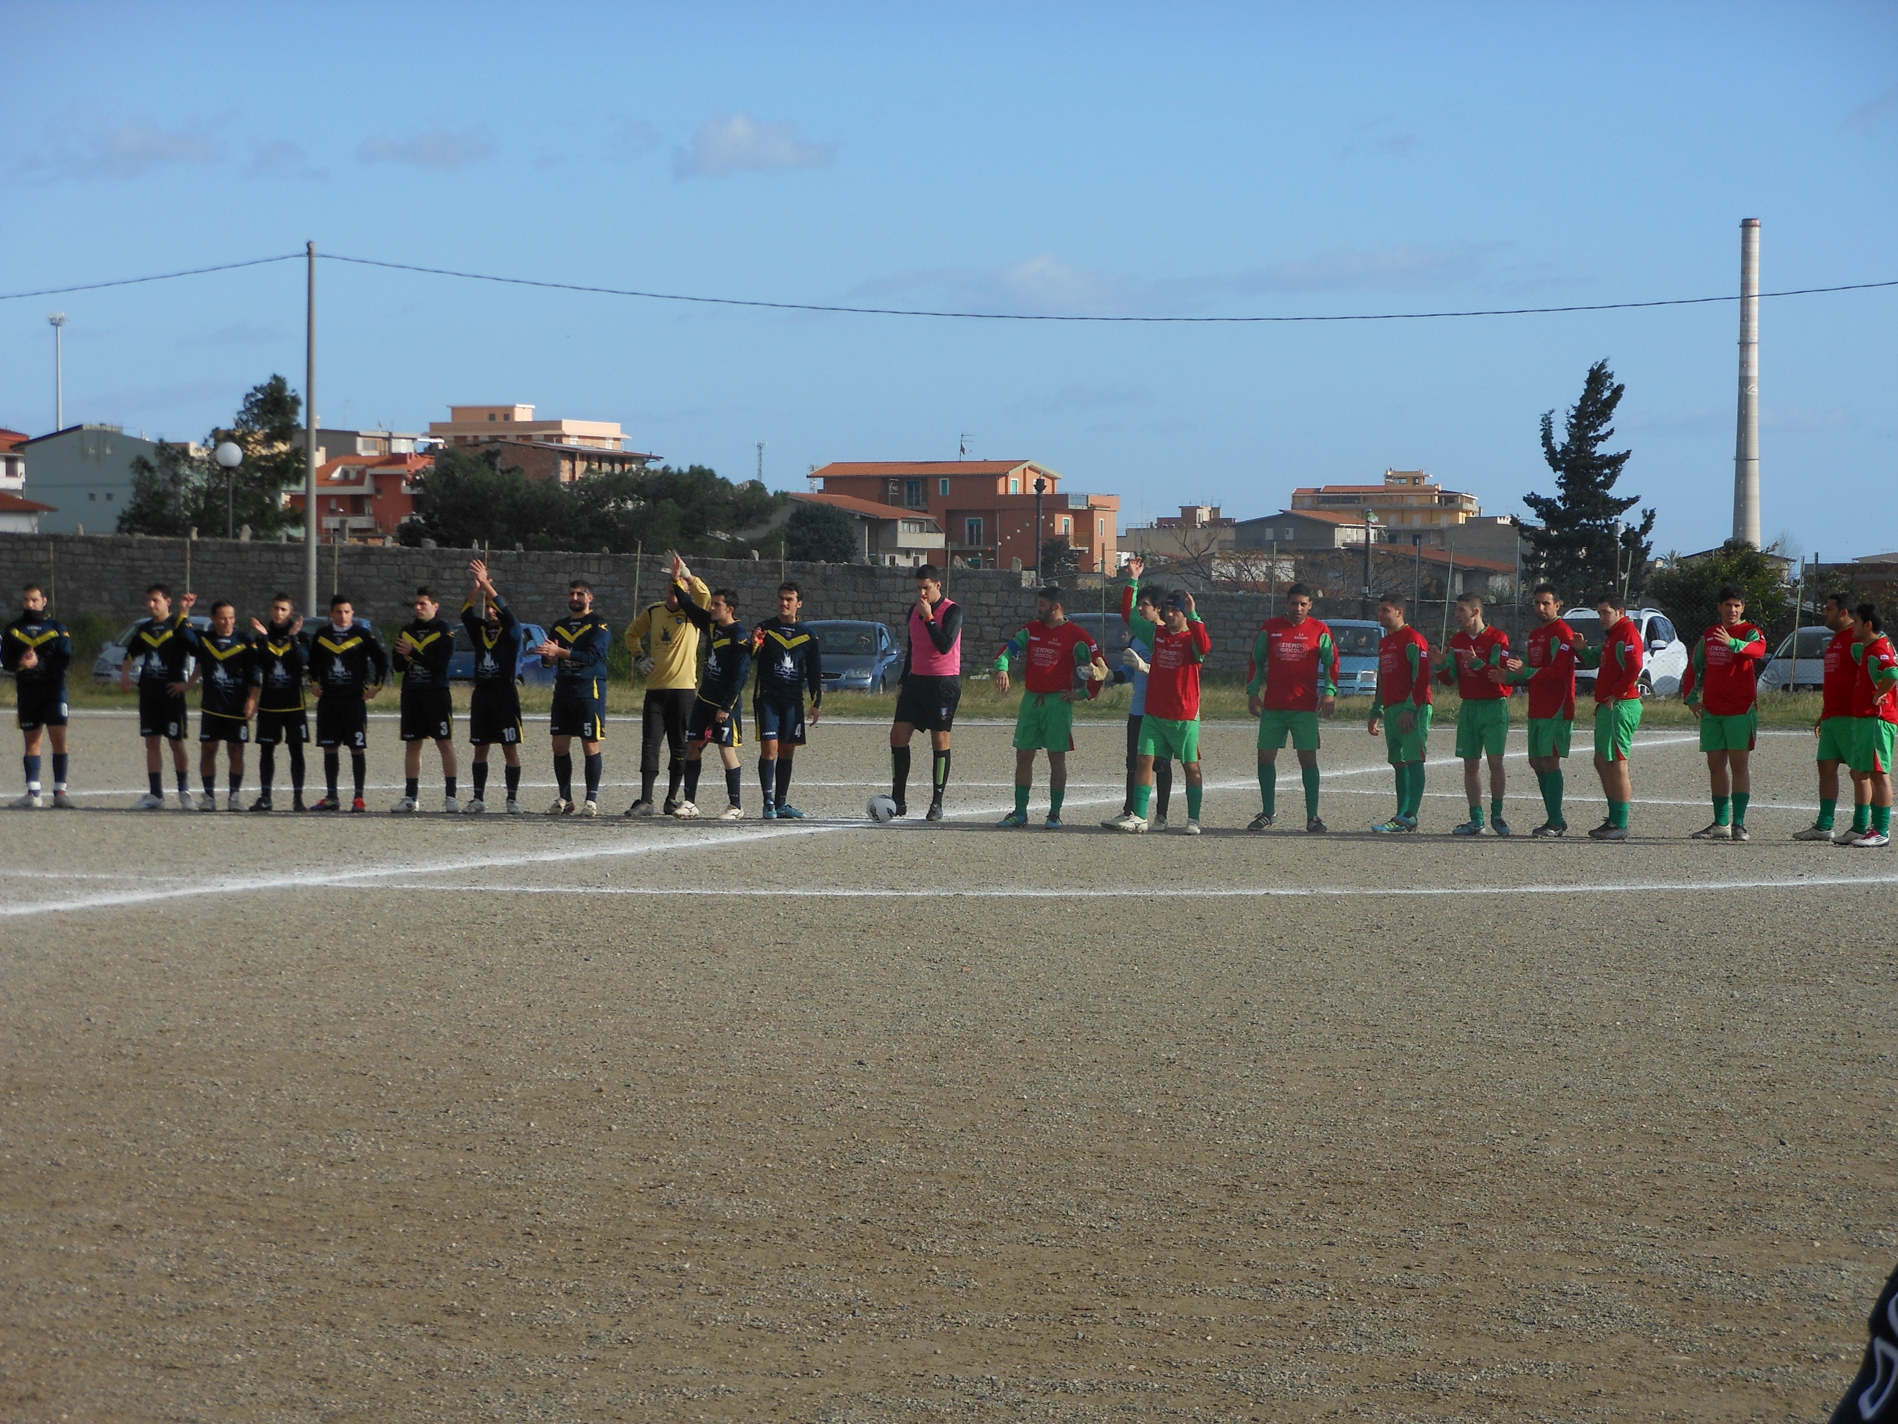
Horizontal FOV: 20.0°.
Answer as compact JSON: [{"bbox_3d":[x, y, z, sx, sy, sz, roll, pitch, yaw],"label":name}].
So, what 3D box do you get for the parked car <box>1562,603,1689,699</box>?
[{"bbox_3d":[10.458,-0.815,85.515,1.820,1.650,4.350,1,1,19],"label":"parked car"}]

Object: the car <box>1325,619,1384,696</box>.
[{"bbox_3d":[5.750,-0.580,77.200,1.550,1.470,3.550,0,1,11],"label":"car"}]

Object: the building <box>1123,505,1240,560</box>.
[{"bbox_3d":[27.169,-18.753,630.100,13.500,11.000,11.000,1,1,24],"label":"building"}]

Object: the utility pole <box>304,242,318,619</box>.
[{"bbox_3d":[-11.539,-4.373,97.075,0.210,8.200,0.210,0,1,0],"label":"utility pole"}]

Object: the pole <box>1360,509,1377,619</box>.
[{"bbox_3d":[10.930,-3.120,140.000,0.330,4.300,0.330,0,1,0],"label":"pole"}]

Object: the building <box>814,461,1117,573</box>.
[{"bbox_3d":[1.500,-15.300,440.000,23.500,10.400,10.000,1,1,24],"label":"building"}]

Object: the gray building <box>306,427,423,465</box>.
[{"bbox_3d":[-63.200,-23.800,579.000,8.700,13.000,11.300,1,1,30],"label":"gray building"}]

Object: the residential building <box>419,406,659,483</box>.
[{"bbox_3d":[-44.023,-23.983,570.155,18.000,17.000,18.000,1,1,36],"label":"residential building"}]

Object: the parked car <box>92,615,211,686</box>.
[{"bbox_3d":[-13.722,-0.957,95.513,1.690,1.460,3.950,1,1,12],"label":"parked car"}]

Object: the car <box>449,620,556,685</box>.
[{"bbox_3d":[-7.719,-0.772,91.513,1.680,1.460,3.900,1,1,14],"label":"car"}]

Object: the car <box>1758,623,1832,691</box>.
[{"bbox_3d":[12.420,-0.475,75.400,1.720,1.450,4.000,1,1,14],"label":"car"}]

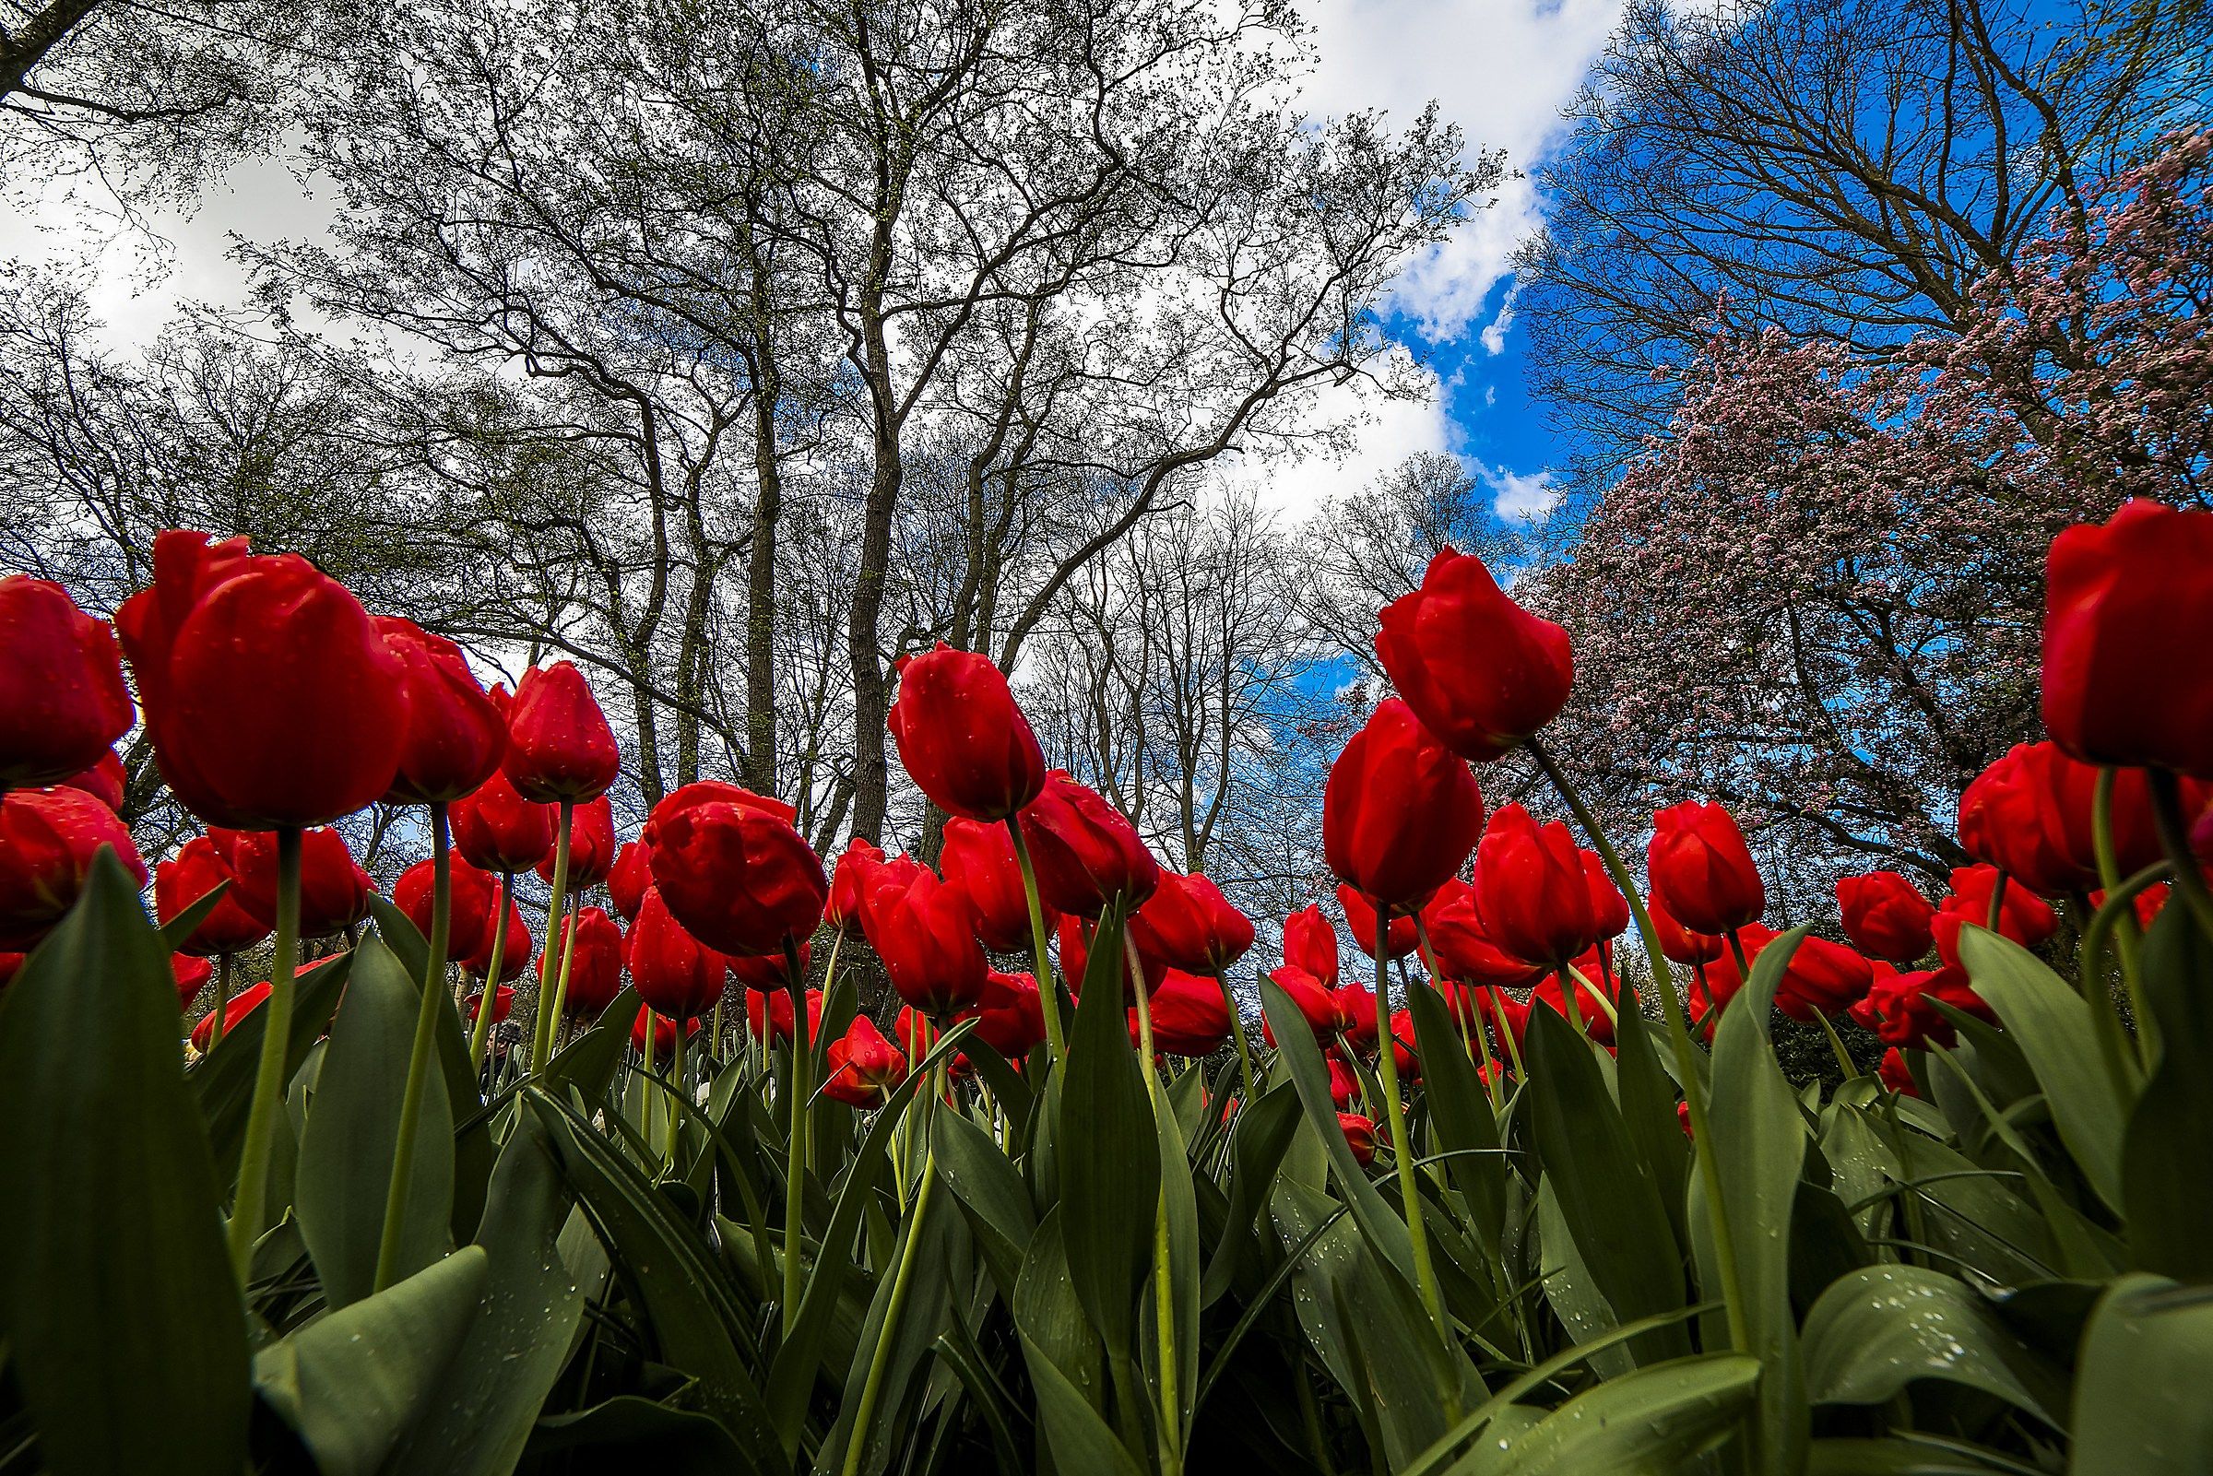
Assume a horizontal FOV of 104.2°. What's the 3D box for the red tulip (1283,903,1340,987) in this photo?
[{"bbox_3d":[0.165,0.170,0.699,0.045,0.068,0.045,-8,-21,11],"label":"red tulip"}]

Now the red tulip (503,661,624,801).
[{"bbox_3d":[-0.290,-0.002,0.459,0.056,0.070,0.056,-5,-14,-32],"label":"red tulip"}]

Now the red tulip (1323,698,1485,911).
[{"bbox_3d":[0.107,0.024,0.312,0.056,0.078,0.056,3,-18,0],"label":"red tulip"}]

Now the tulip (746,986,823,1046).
[{"bbox_3d":[-0.289,0.246,0.776,0.064,0.068,0.064,-10,-17,0],"label":"tulip"}]

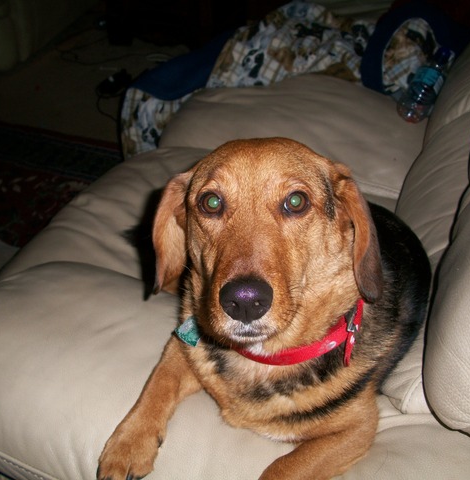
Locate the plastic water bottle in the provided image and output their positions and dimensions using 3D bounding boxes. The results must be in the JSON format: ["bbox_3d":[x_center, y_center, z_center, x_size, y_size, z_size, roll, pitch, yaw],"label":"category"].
[{"bbox_3d":[0.409,-0.338,1.375,0.064,0.064,0.205,19,64,25],"label":"plastic water bottle"}]

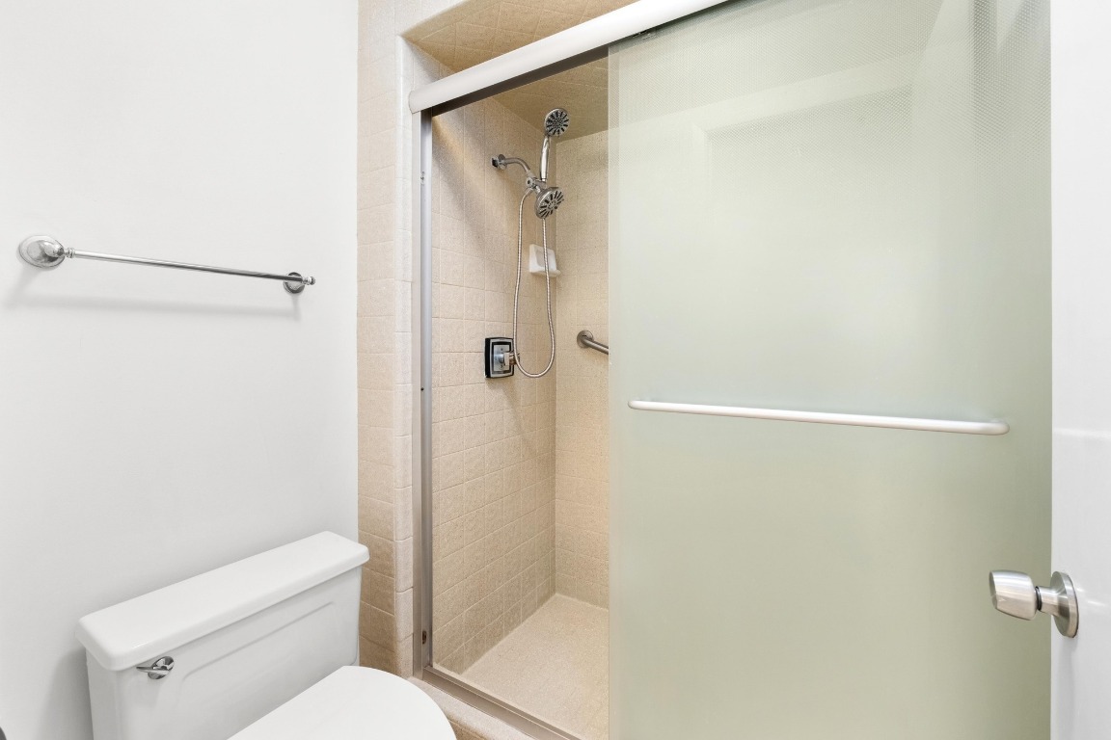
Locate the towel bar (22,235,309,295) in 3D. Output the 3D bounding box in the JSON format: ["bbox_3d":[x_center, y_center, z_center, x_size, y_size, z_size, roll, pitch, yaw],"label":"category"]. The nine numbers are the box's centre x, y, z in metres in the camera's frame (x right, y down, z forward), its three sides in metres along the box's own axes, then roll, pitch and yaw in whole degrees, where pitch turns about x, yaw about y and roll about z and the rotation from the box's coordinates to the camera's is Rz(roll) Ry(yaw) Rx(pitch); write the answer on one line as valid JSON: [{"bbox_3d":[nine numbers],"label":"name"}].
[{"bbox_3d":[-0.772,-0.221,1.007,0.085,0.058,0.514,1,2,31],"label":"towel bar"}]

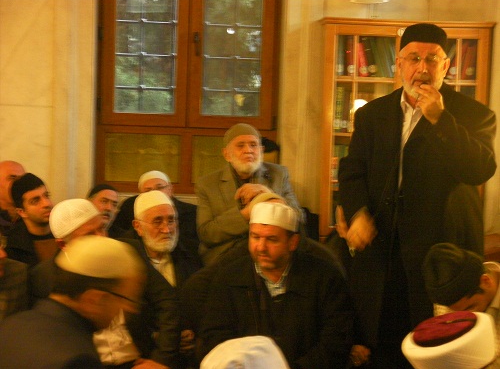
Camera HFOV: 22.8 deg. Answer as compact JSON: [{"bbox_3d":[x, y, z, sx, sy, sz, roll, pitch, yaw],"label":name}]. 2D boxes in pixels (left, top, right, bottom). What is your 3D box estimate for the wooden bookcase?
[{"bbox_3d":[0.904,-0.076,7.558,1.010,1.820,0.360,2,5,0],"label":"wooden bookcase"}]

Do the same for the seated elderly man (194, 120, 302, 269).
[{"bbox_3d":[-0.014,0.347,5.930,0.560,1.260,0.780,1,5,-14],"label":"seated elderly man"}]

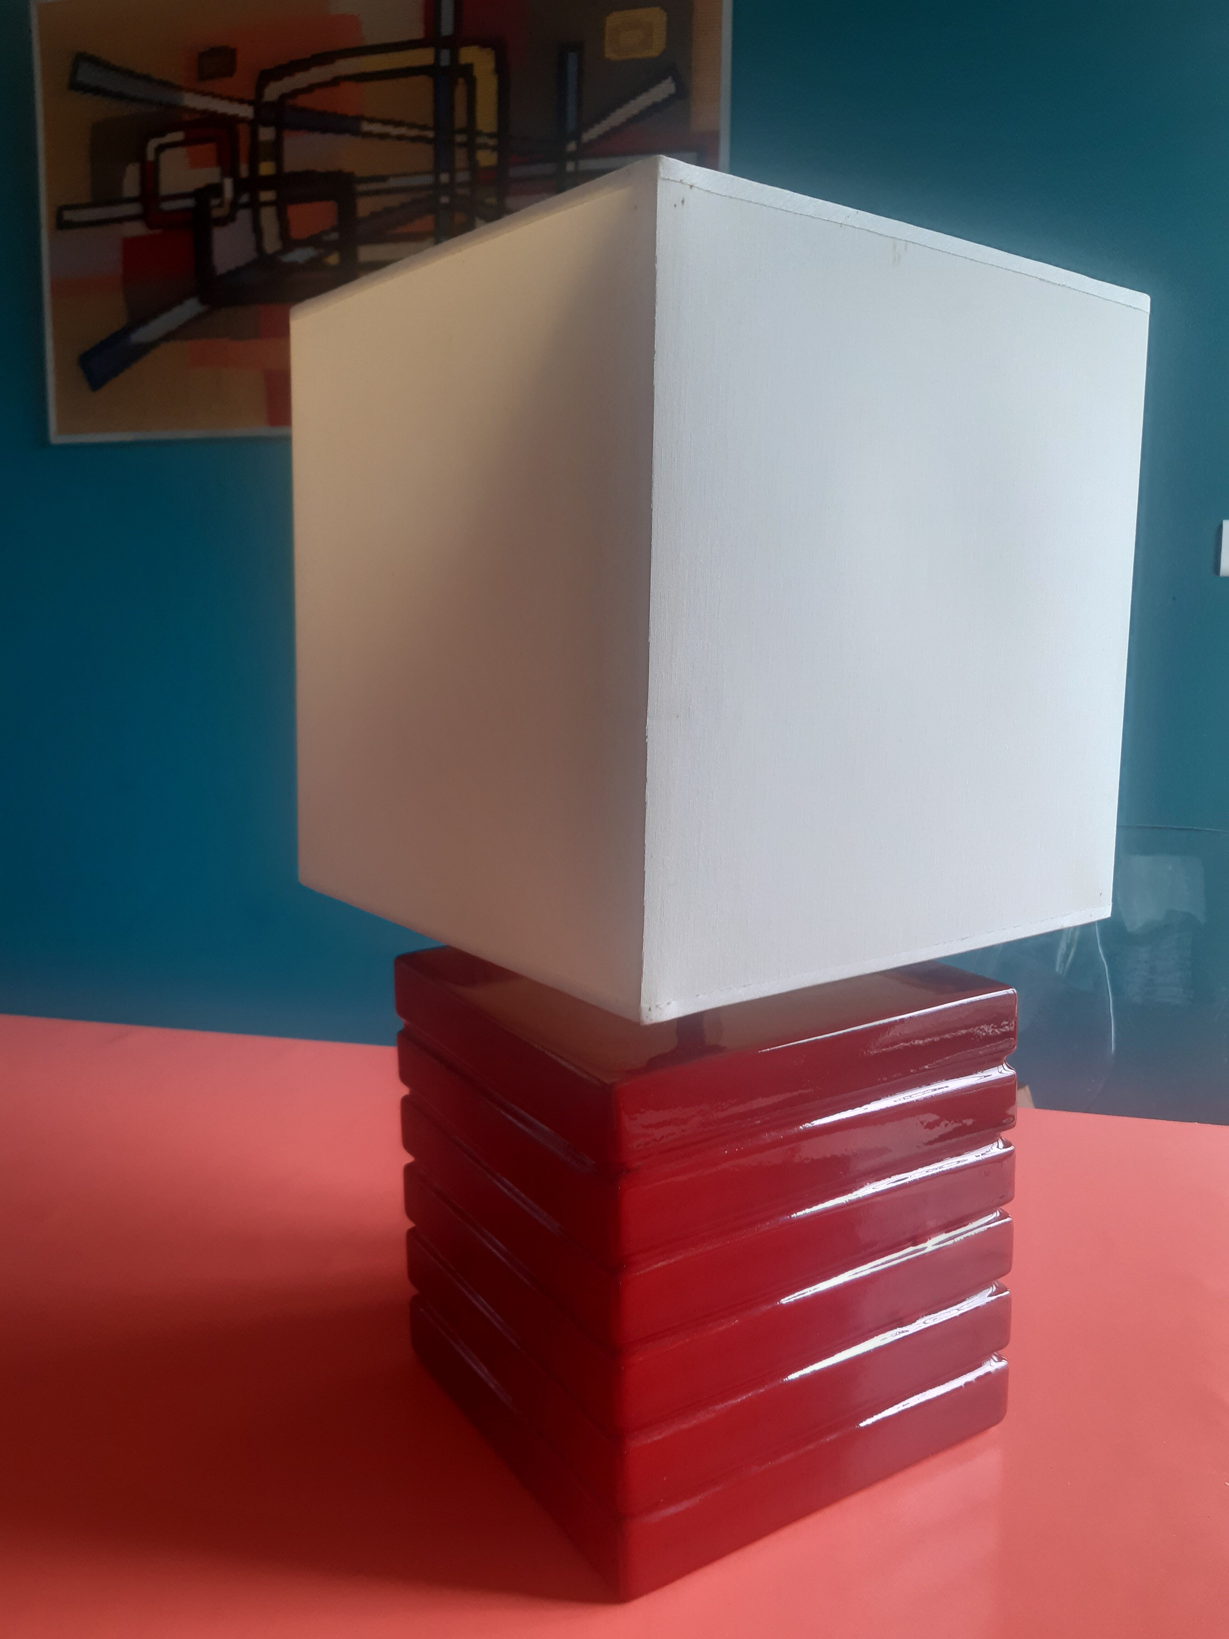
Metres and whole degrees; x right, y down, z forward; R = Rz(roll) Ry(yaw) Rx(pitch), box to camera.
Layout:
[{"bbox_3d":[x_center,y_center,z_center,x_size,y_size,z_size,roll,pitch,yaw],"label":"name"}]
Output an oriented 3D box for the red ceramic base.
[{"bbox_3d":[0.032,0.154,0.525,0.187,0.185,0.187,-6,10,-31],"label":"red ceramic base"}]

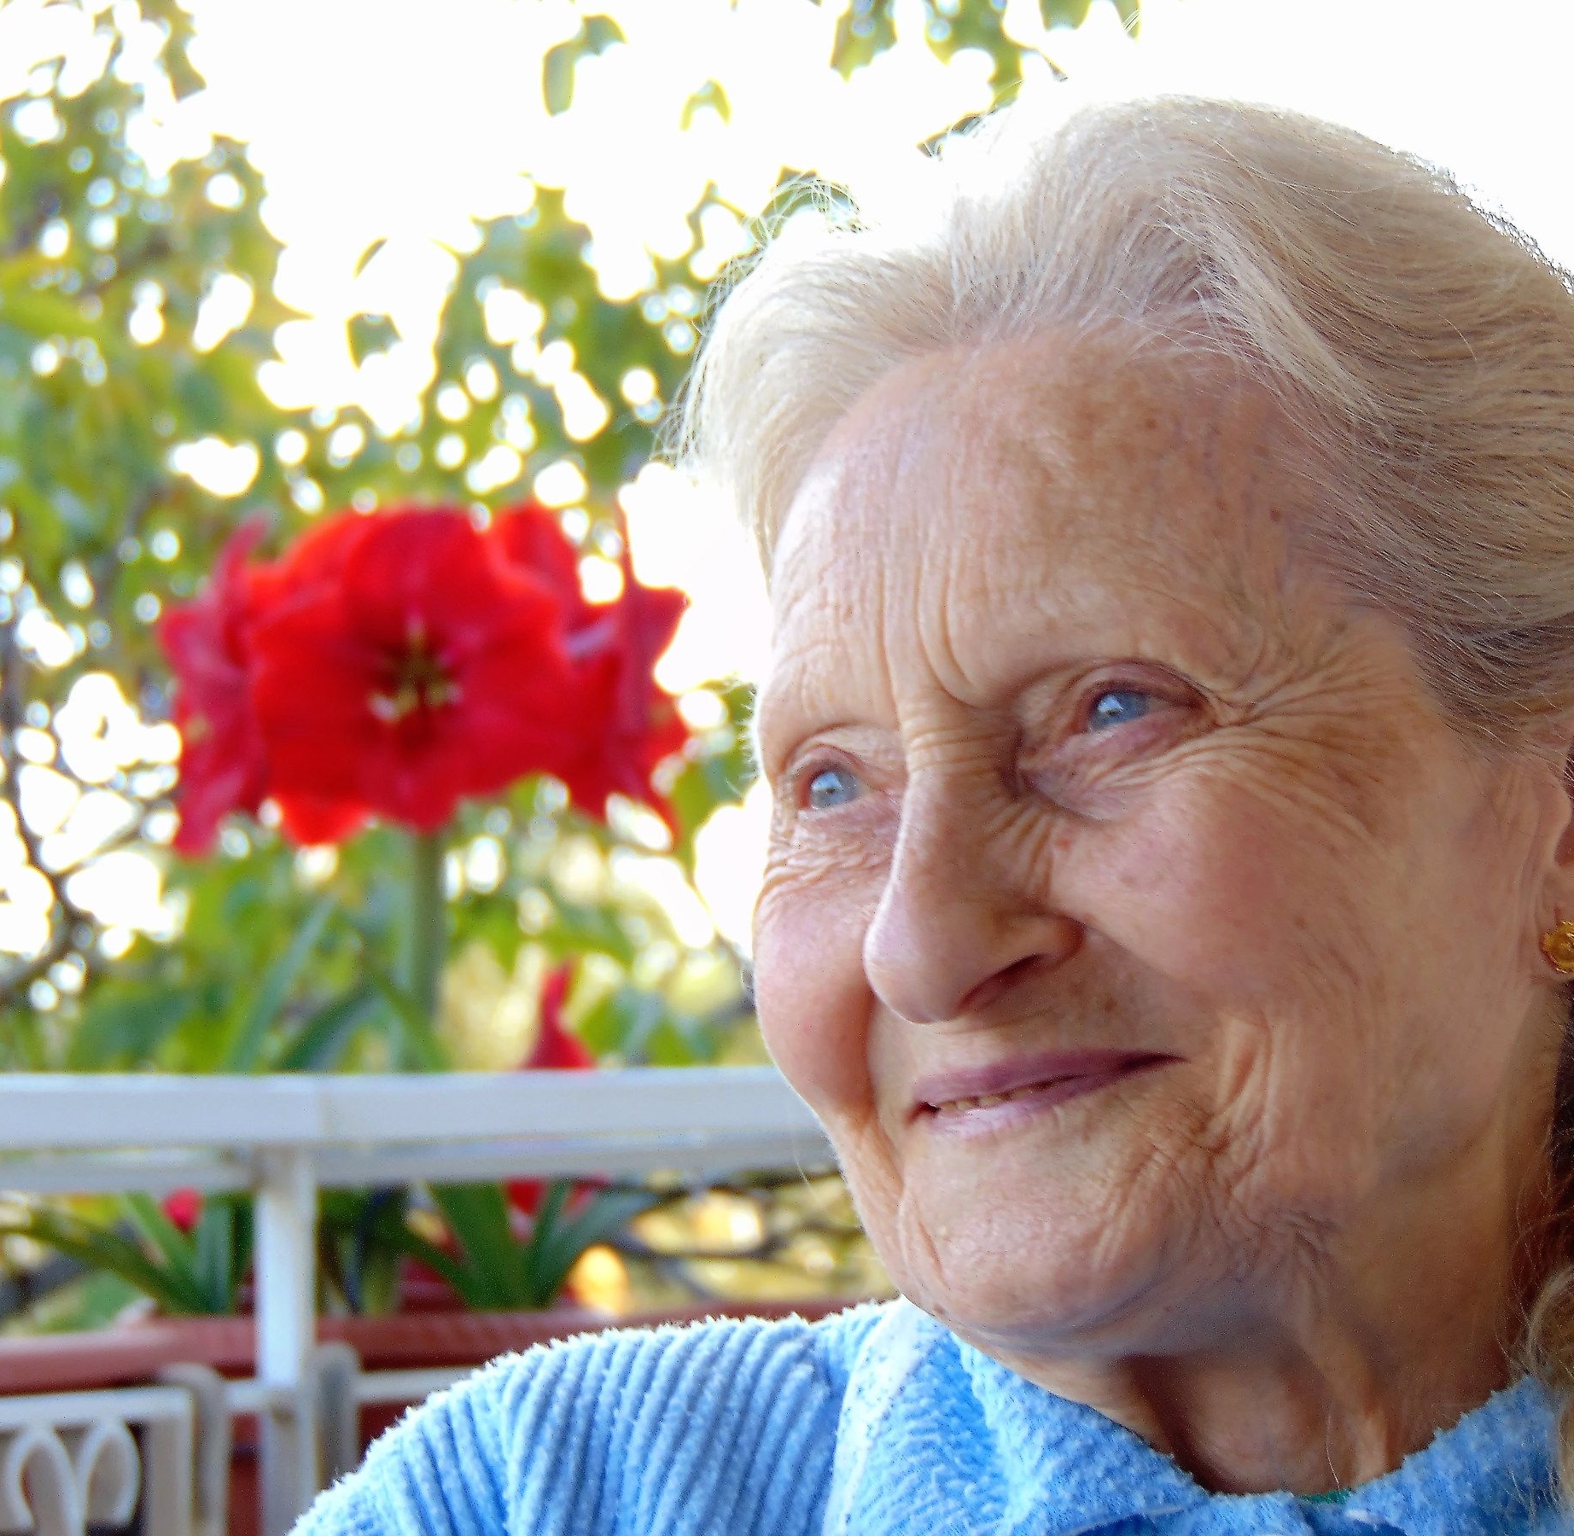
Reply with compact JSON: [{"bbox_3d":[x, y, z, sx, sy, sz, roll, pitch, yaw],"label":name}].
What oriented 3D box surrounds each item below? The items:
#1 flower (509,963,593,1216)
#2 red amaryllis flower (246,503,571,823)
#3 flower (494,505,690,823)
[{"bbox_3d":[-0.118,0.165,4.000,0.065,0.130,0.120,0,-2,-6],"label":"flower"},{"bbox_3d":[-0.189,-0.049,3.910,0.162,0.163,0.110,0,-2,-2],"label":"red amaryllis flower"},{"bbox_3d":[-0.102,-0.051,3.980,0.110,0.161,0.160,0,-2,-12],"label":"flower"}]

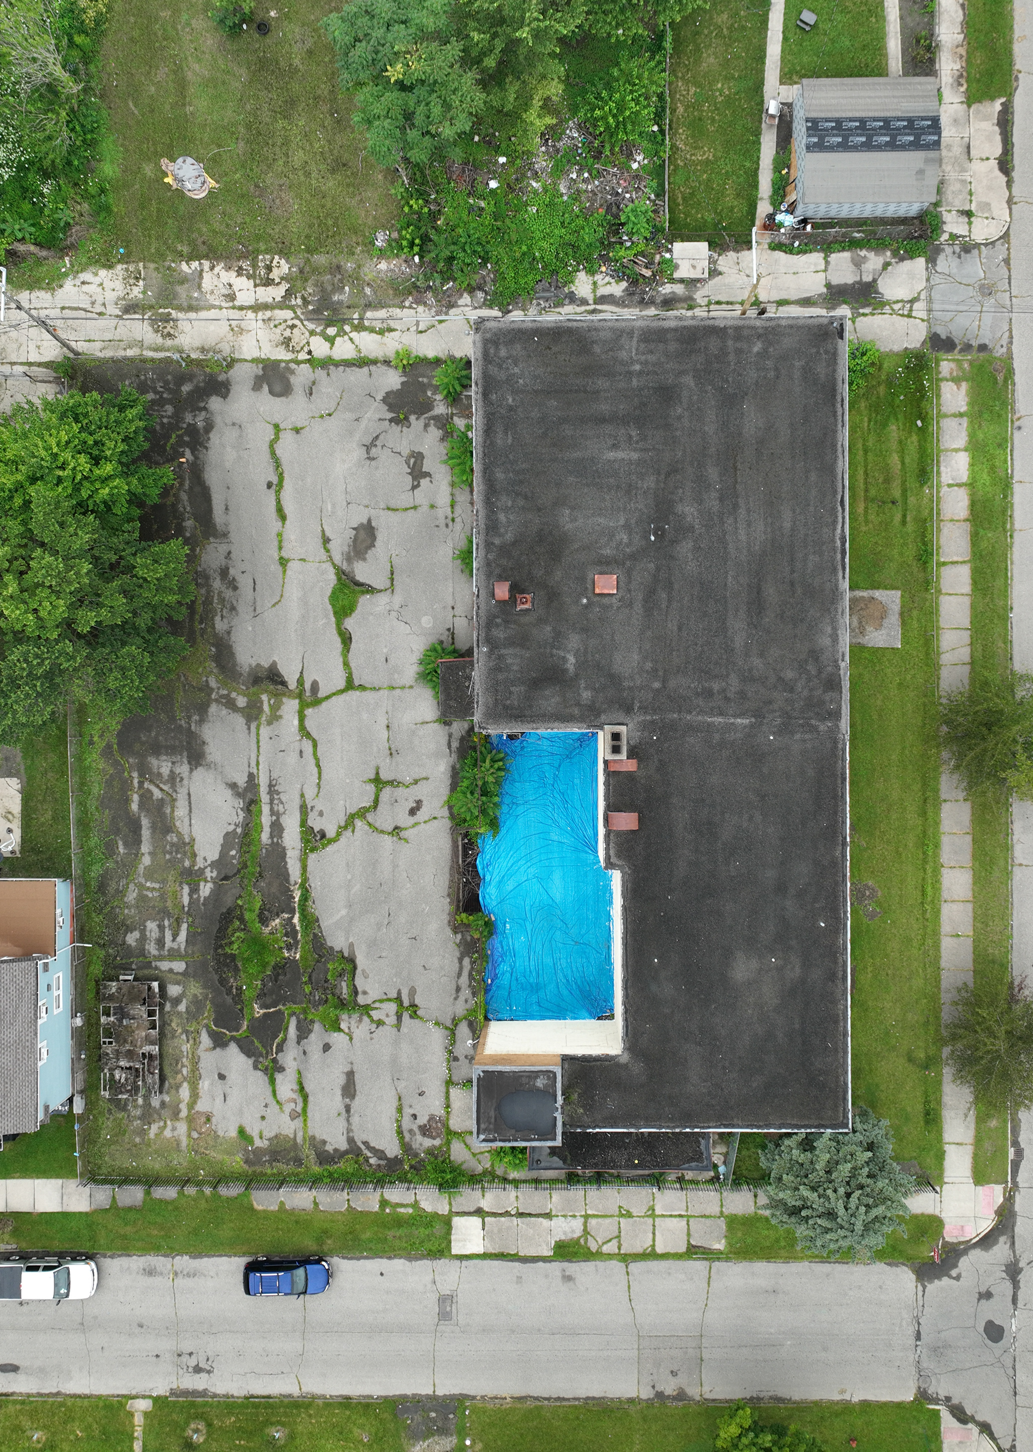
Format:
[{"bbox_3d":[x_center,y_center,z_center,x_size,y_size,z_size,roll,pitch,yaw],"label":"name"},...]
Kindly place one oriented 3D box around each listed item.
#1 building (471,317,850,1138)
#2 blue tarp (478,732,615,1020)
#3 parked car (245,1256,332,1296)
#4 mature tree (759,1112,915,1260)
[{"bbox_3d":[6.689,-0.037,64.244,17.076,7.300,37.080,0,90,1],"label":"building"},{"bbox_3d":[1.486,7.602,67.728,6.870,0.500,14.600,0,90,1],"label":"blue tarp"},{"bbox_3d":[-11.488,27.787,67.519,4.380,1.700,1.750,0,90,1],"label":"parked car"},{"bbox_3d":[15.637,21.830,62.610,7.100,10.300,6.800,0,90,1],"label":"mature tree"}]

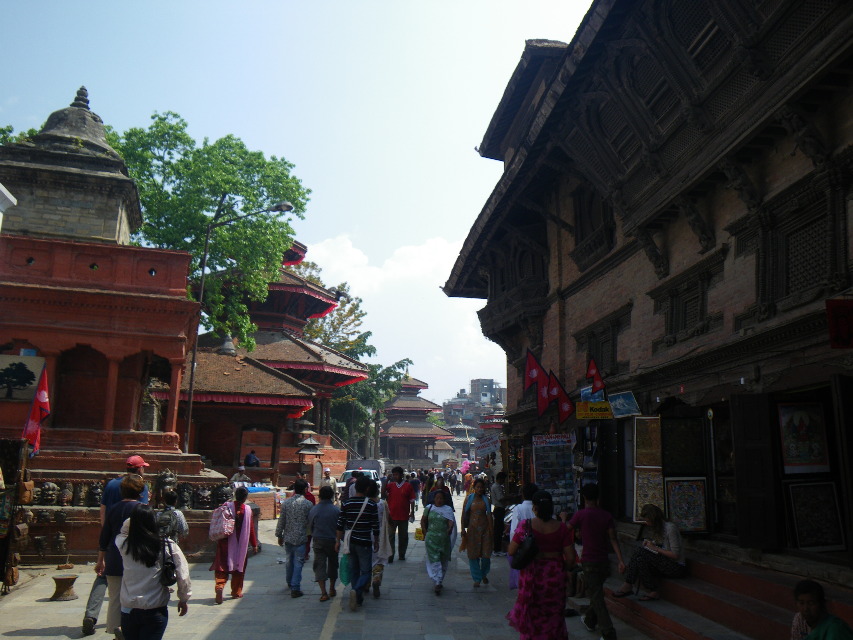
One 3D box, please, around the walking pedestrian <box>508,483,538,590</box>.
[{"bbox_3d":[1.426,3.142,9.801,0.480,1.610,0.400,2,-12,-4],"label":"walking pedestrian"}]

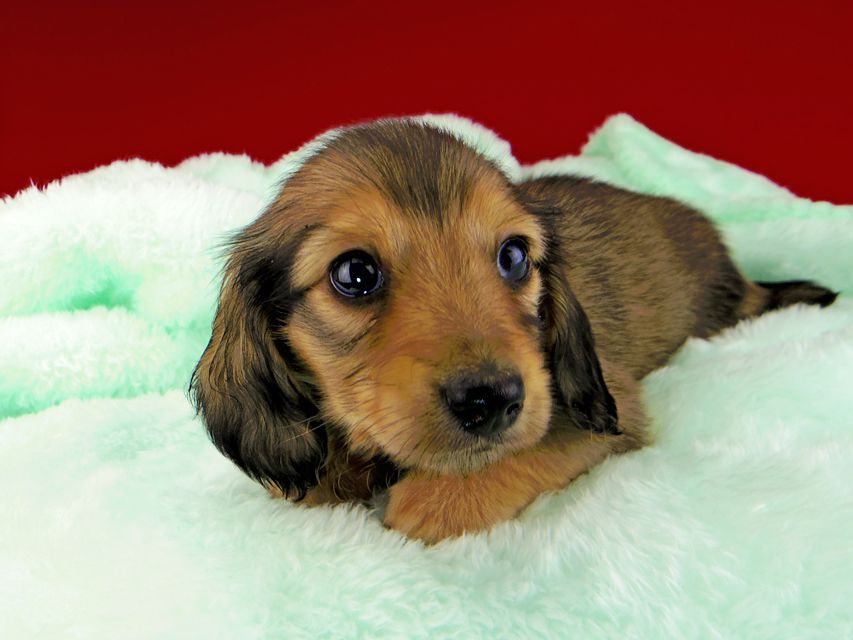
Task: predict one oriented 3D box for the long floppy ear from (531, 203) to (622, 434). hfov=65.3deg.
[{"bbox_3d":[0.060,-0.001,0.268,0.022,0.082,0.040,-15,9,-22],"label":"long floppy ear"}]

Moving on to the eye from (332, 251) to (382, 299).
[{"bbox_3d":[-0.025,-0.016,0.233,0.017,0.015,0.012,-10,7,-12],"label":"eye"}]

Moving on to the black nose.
[{"bbox_3d":[0.018,0.026,0.212,0.023,0.019,0.016,-13,20,-22],"label":"black nose"}]

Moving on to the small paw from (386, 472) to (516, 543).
[{"bbox_3d":[0.008,0.061,0.222,0.038,0.021,0.030,-11,19,-35],"label":"small paw"}]

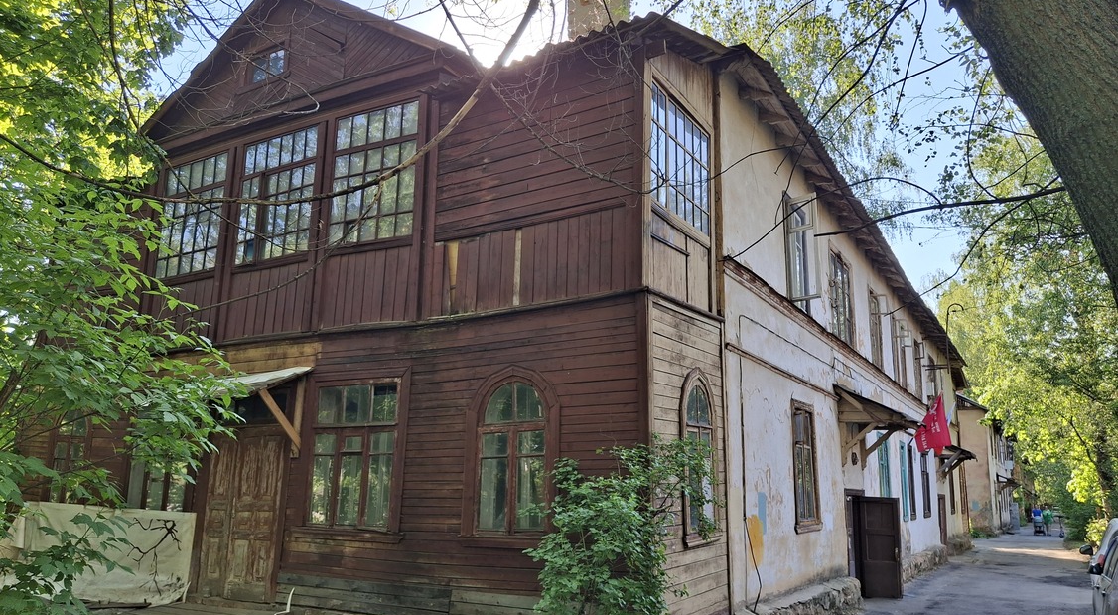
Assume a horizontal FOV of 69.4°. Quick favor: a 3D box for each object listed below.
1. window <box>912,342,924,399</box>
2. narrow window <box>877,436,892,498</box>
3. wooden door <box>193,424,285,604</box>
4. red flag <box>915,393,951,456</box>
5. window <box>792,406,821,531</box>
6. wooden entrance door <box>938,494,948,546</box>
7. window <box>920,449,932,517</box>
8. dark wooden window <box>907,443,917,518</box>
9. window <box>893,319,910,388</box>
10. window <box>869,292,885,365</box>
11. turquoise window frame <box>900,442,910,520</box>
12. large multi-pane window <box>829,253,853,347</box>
[{"bbox_3d":[10.154,1.780,22.892,0.170,1.727,1.052,-7,-16,31],"label":"window"},{"bbox_3d":[7.203,3.765,17.816,0.130,1.850,1.220,-7,-15,30],"label":"narrow window"},{"bbox_3d":[-4.099,2.644,10.401,1.450,2.050,0.120,-7,-15,32],"label":"wooden door"},{"bbox_3d":[9.777,3.056,21.066,0.850,1.550,0.250,-7,-15,30],"label":"red flag"},{"bbox_3d":[3.708,2.374,12.193,0.170,1.868,1.193,-7,-16,31],"label":"window"},{"bbox_3d":[12.289,6.905,25.943,0.120,1.800,1.200,-7,-15,30],"label":"wooden entrance door"},{"bbox_3d":[10.644,5.137,23.395,0.130,1.850,1.320,-7,-15,30],"label":"window"},{"bbox_3d":[8.675,4.288,19.927,0.170,1.806,0.785,-7,-16,31],"label":"dark wooden window"},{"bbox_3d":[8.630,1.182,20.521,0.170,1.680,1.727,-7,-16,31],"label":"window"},{"bbox_3d":[7.347,0.572,18.779,0.130,1.680,1.400,-7,-15,30],"label":"window"},{"bbox_3d":[8.135,4.084,19.085,0.170,1.806,0.785,-7,-16,31],"label":"turquoise window frame"},{"bbox_3d":[5.483,-0.135,15.750,0.130,1.700,1.420,-7,-15,30],"label":"large multi-pane window"}]

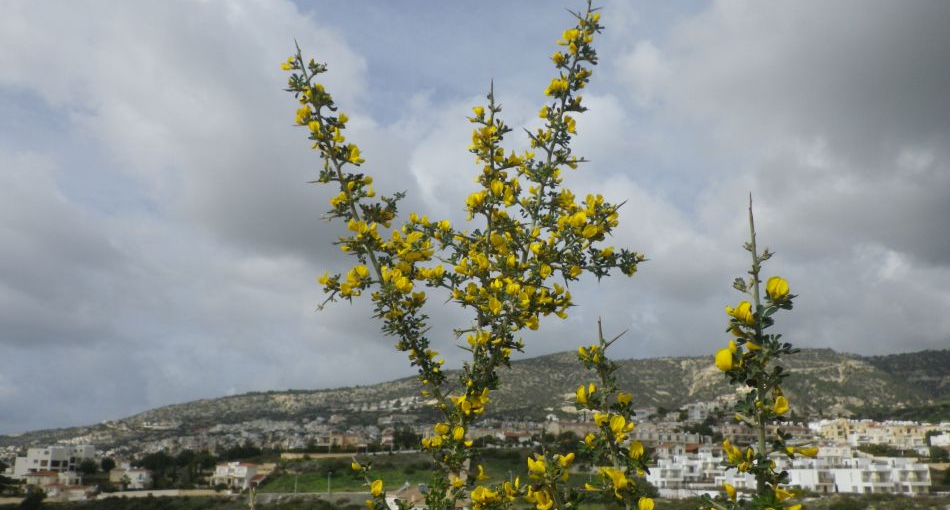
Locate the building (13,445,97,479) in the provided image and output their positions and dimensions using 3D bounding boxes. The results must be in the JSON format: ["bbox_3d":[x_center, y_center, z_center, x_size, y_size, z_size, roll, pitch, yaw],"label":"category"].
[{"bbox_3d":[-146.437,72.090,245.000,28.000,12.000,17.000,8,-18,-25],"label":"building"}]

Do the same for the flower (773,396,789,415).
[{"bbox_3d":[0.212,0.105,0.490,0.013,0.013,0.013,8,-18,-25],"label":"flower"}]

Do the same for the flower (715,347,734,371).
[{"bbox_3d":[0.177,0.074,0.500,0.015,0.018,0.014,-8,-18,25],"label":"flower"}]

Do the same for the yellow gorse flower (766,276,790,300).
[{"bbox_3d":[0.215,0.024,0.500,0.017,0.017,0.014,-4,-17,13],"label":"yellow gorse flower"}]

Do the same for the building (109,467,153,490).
[{"bbox_3d":[-105.031,68.140,215.000,12.000,7.200,9.500,2,-17,-5],"label":"building"}]

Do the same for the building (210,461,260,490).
[{"bbox_3d":[-69.622,64.099,205.000,12.000,8.200,10.000,0,-16,0],"label":"building"}]

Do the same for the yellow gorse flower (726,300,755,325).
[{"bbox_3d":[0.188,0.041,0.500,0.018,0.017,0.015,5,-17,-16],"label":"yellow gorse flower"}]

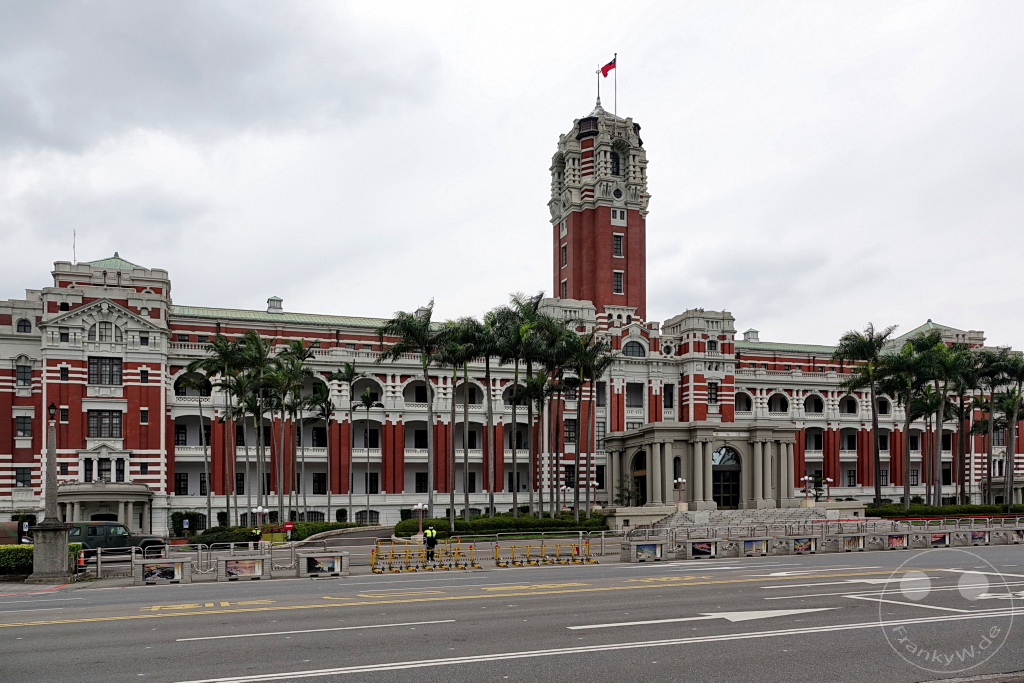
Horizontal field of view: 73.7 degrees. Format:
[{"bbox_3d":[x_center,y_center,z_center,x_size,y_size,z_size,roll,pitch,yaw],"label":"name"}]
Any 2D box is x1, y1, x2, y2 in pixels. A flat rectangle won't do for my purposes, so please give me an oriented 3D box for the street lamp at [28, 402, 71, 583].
[{"bbox_3d":[-14.837,4.829,22.000,1.320,5.712,1.320,2,-8,-19],"label":"street lamp"}]

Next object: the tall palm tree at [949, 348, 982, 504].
[{"bbox_3d":[53.806,10.559,81.000,4.983,19.458,4.983,1,-5,-18],"label":"tall palm tree"}]

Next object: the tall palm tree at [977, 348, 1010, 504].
[{"bbox_3d":[62.065,11.150,88.000,4.800,20.500,4.800,0,-3,0],"label":"tall palm tree"}]

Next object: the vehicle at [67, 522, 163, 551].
[{"bbox_3d":[-19.407,9.595,33.000,4.500,1.850,1.870,1,-3,-18],"label":"vehicle"}]

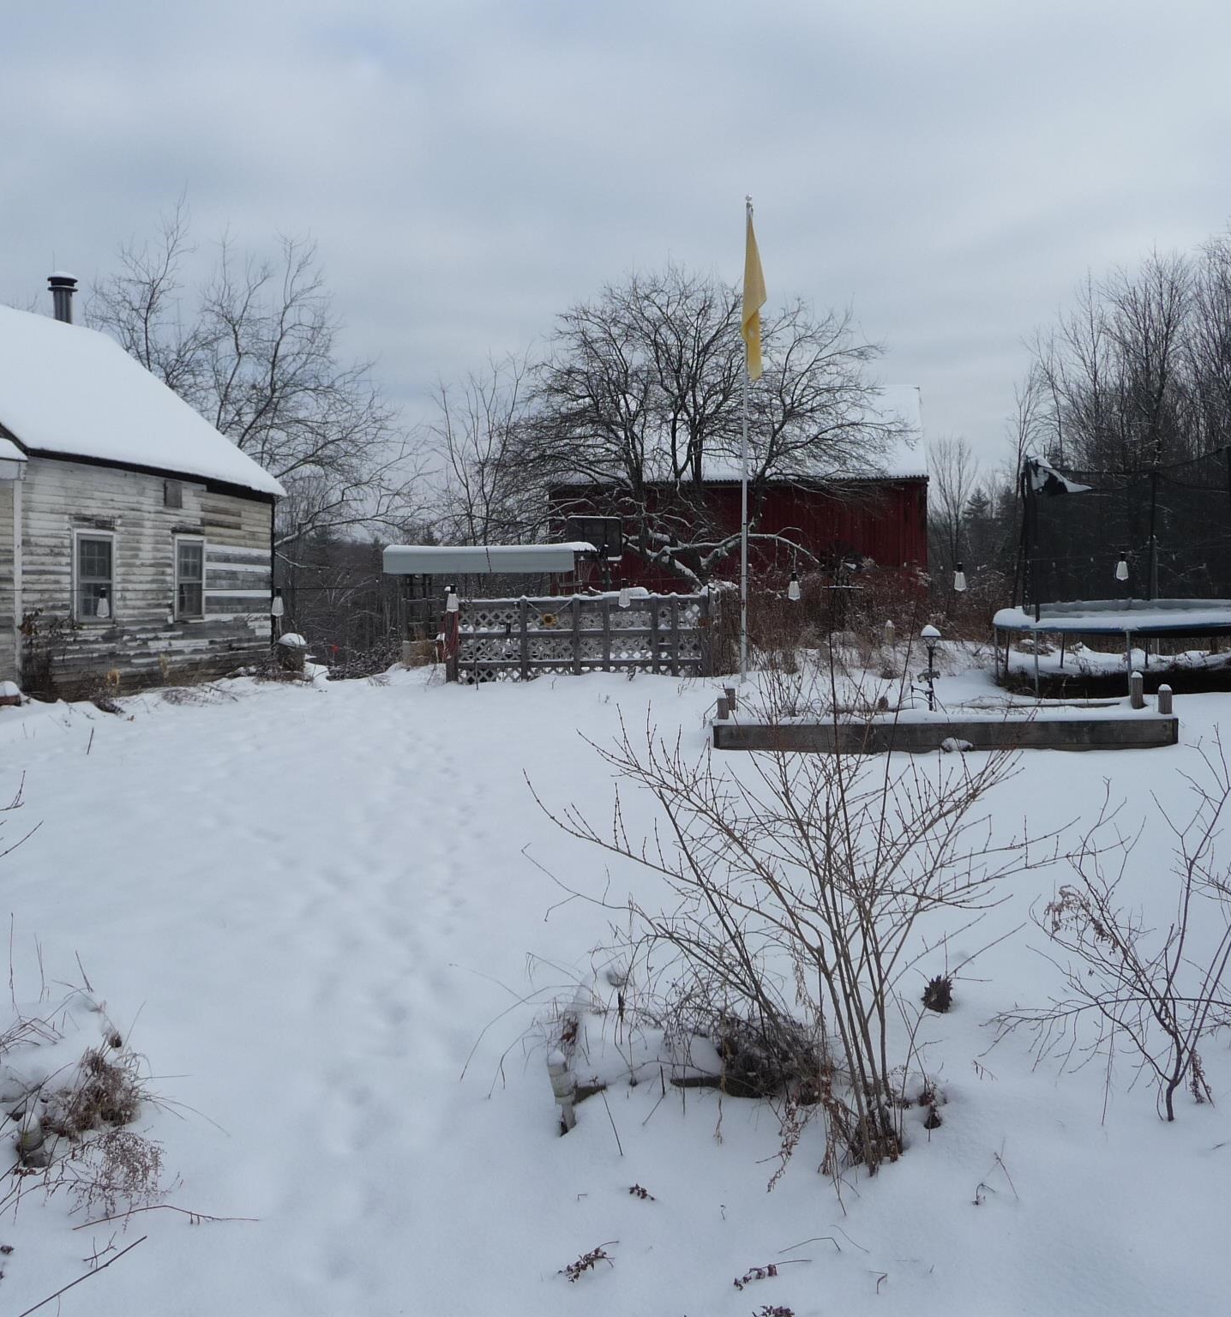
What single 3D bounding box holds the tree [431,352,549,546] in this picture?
[{"bbox_3d":[-2.651,-3.289,30.000,2.700,6.400,2.600,0,3,0],"label":"tree"}]

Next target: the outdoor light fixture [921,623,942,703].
[{"bbox_3d":[2.627,0.063,11.800,0.170,0.660,0.170,0,3,0],"label":"outdoor light fixture"}]

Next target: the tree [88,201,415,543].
[{"bbox_3d":[-6.795,-4.236,26.500,6.400,8.500,6.000,0,3,0],"label":"tree"}]

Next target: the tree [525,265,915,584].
[{"bbox_3d":[1.926,-3.811,27.500,7.600,7.500,7.000,0,3,0],"label":"tree"}]

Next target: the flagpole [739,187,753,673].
[{"bbox_3d":[1.590,-2.650,17.360,0.080,5.900,0.080,0,3,0],"label":"flagpole"}]

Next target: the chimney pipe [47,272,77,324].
[{"bbox_3d":[-7.521,-4.837,19.300,0.410,0.820,0.410,0,3,0],"label":"chimney pipe"}]

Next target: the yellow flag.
[{"bbox_3d":[1.684,-4.405,17.180,0.300,2.120,0.200,0,3,0],"label":"yellow flag"}]

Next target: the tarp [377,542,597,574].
[{"bbox_3d":[-2.026,-1.576,22.200,3.050,0.520,1.800,1,3,12],"label":"tarp"}]

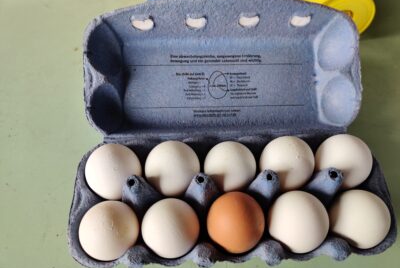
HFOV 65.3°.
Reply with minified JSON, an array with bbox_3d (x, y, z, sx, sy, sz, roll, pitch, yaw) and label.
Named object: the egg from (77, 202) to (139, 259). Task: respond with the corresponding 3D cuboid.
[{"bbox_3d":[-0.069,0.073,0.238,0.043,0.055,0.043,-3,59,0],"label":"egg"}]

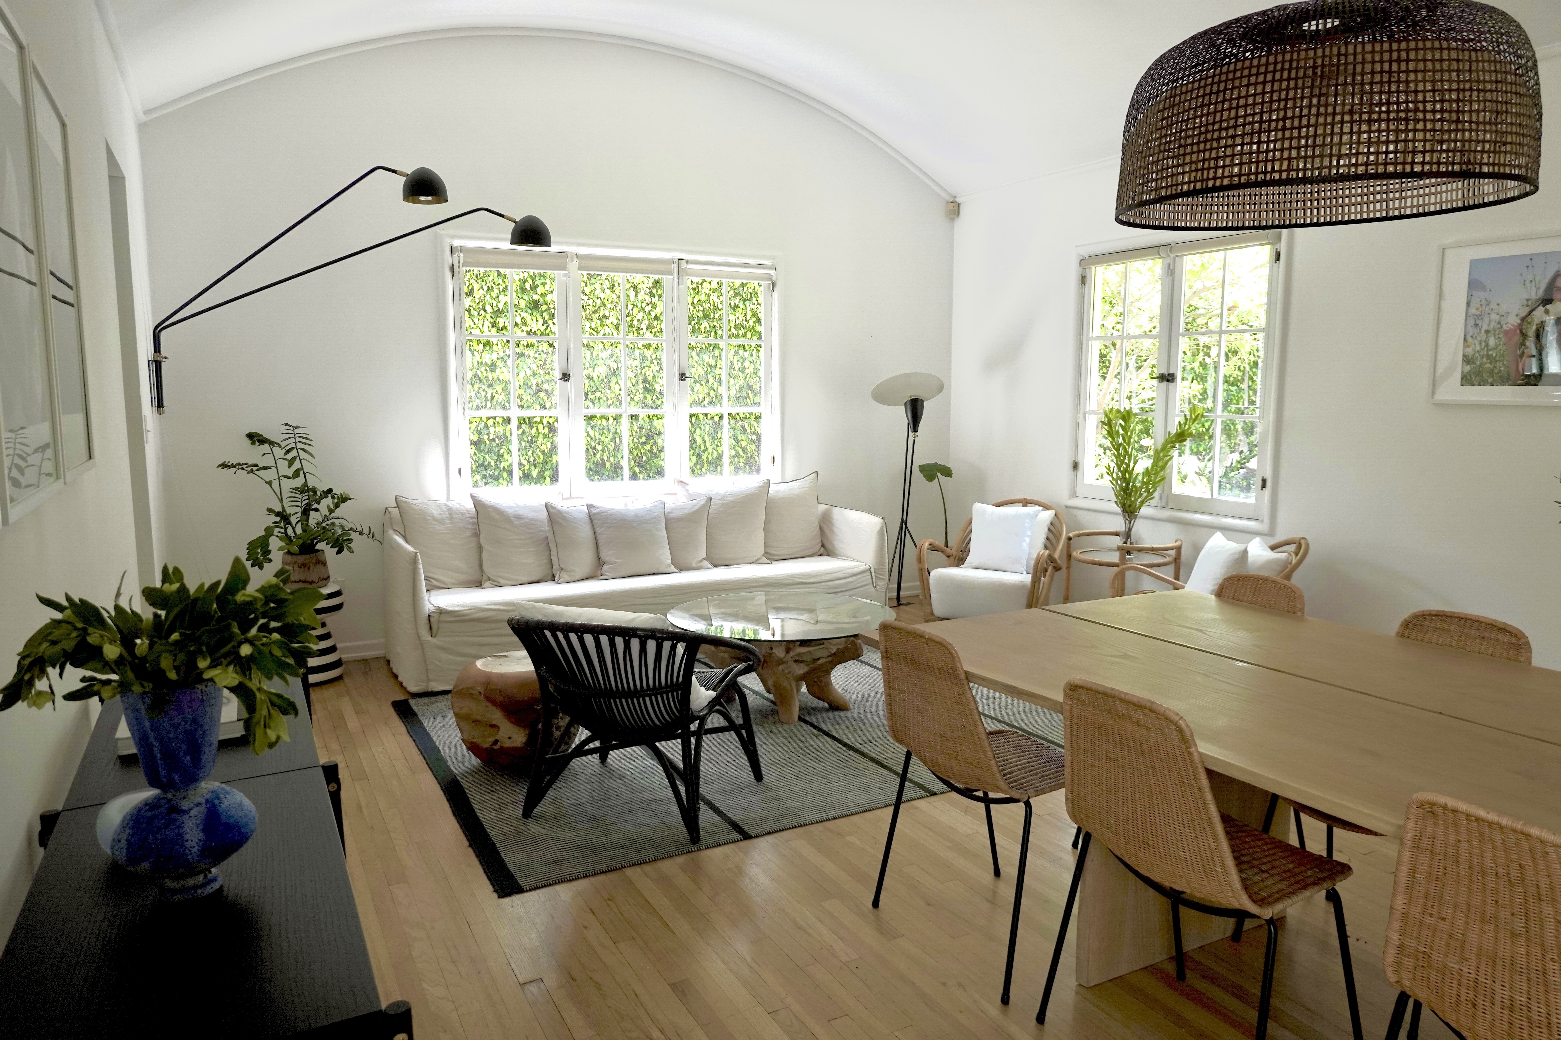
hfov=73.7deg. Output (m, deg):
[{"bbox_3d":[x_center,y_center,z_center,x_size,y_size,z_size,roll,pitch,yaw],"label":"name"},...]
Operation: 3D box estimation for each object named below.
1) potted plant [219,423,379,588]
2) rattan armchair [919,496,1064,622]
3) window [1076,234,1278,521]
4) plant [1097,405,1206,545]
[{"bbox_3d":[-2.234,-0.061,4.841,0.640,0.770,0.540,-4,8,-28],"label":"potted plant"},{"bbox_3d":[1.226,0.275,5.727,0.700,0.765,0.700,5,9,34],"label":"rattan armchair"},{"bbox_3d":[2.005,-0.724,5.373,0.090,1.330,1.250,-4,8,-28],"label":"window"},{"bbox_3d":[1.892,-0.202,5.372,0.566,0.768,0.478,3,8,20],"label":"plant"}]

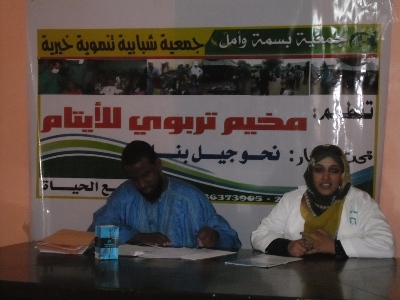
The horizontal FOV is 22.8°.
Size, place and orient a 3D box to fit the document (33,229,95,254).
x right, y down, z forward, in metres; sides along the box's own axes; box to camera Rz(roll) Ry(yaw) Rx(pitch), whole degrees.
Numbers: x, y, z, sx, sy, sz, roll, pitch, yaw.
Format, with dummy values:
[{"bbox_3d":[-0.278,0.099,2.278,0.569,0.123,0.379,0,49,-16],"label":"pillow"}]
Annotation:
[{"bbox_3d":[-0.615,0.438,4.692,0.225,0.052,0.295,1,4,16],"label":"document"}]

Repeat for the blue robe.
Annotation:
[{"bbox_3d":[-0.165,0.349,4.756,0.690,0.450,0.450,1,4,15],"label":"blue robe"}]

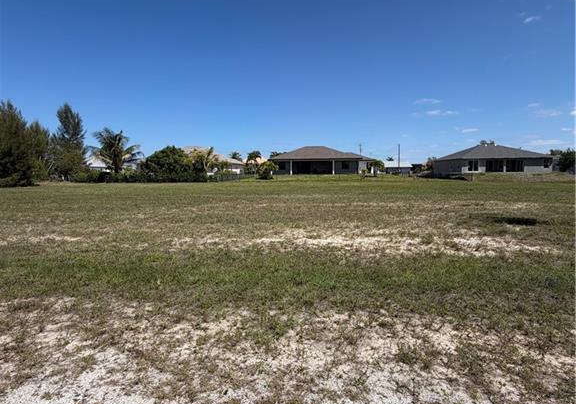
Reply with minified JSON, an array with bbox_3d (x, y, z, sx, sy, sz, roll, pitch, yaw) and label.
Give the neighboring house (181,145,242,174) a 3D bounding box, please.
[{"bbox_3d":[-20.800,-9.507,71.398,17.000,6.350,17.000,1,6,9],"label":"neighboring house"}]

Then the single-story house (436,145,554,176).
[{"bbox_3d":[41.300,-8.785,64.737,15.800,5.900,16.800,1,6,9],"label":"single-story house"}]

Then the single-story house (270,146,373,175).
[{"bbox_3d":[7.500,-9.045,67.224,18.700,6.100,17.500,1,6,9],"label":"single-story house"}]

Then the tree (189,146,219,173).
[{"bbox_3d":[-13.600,-6.297,49.614,4.800,5.200,4.600,1,6,9],"label":"tree"}]

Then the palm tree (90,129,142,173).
[{"bbox_3d":[-26.600,-7.333,47.495,7.100,7.700,6.900,1,6,9],"label":"palm tree"}]

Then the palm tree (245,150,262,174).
[{"bbox_3d":[-7.900,-8.826,69.459,3.800,5.300,3.800,1,6,9],"label":"palm tree"}]

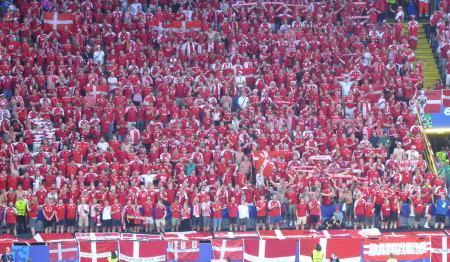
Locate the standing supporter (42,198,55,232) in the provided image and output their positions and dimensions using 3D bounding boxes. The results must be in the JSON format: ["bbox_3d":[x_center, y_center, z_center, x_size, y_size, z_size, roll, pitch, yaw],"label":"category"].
[{"bbox_3d":[-7.932,3.932,188.533,0.550,1.800,0.350,0,8,-10],"label":"standing supporter"}]

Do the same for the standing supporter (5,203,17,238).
[{"bbox_3d":[-9.551,3.987,186.731,0.580,1.660,0.420,-1,9,-11],"label":"standing supporter"}]

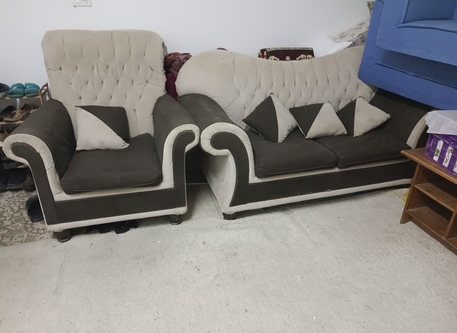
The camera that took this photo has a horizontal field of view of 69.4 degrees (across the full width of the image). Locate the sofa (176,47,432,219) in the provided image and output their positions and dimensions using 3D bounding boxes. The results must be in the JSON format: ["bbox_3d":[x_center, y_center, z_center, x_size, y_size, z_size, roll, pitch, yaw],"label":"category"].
[{"bbox_3d":[0.605,-0.357,2.518,1.860,0.990,0.920,-7,24,-16],"label":"sofa"}]

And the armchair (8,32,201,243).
[{"bbox_3d":[-0.753,-0.276,2.174,1.010,1.110,0.920,-6,24,-13],"label":"armchair"}]

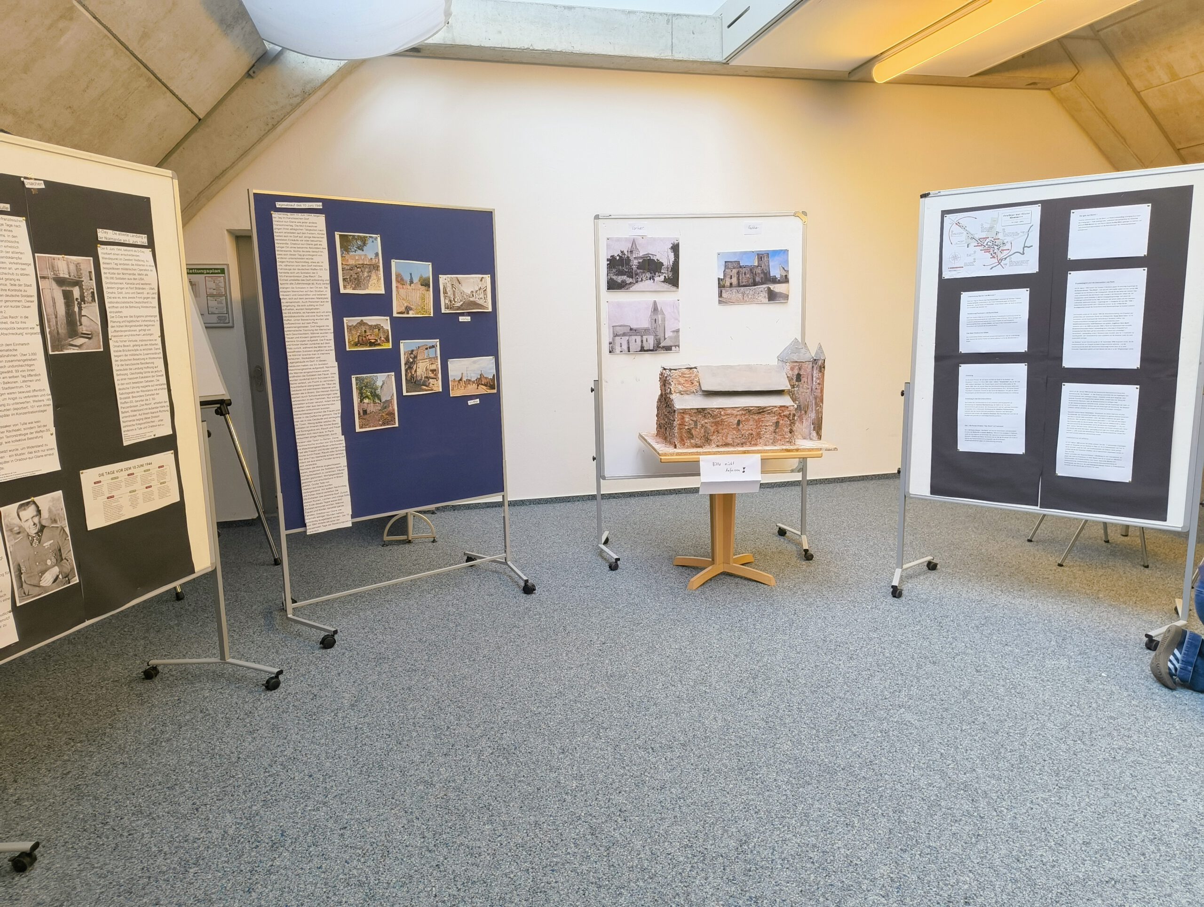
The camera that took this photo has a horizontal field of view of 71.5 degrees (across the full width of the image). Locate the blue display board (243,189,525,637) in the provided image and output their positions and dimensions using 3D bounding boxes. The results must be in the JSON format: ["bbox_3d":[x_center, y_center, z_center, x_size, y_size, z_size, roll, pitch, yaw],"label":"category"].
[{"bbox_3d":[-1.003,-0.214,4.117,1.250,1.990,0.660,-9,12,-39],"label":"blue display board"}]

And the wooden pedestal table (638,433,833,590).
[{"bbox_3d":[0.678,0.303,4.562,0.830,0.755,0.800,-2,9,-4],"label":"wooden pedestal table"}]

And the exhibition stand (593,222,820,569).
[{"bbox_3d":[0.594,-0.384,4.921,1.280,2.000,0.610,-2,9,-4],"label":"exhibition stand"}]

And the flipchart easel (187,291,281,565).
[{"bbox_3d":[-2.487,-0.248,4.725,0.860,1.920,0.800,3,10,23],"label":"flipchart easel"}]

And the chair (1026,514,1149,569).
[{"bbox_3d":[2.790,0.174,4.775,0.560,0.830,0.540,0,10,8],"label":"chair"}]

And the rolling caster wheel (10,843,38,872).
[{"bbox_3d":[-1.541,1.083,2.235,0.056,0.062,0.050,5,11,32],"label":"rolling caster wheel"}]

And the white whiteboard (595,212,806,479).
[{"bbox_3d":[0.589,-0.615,4.883,1.225,1.525,0.035,-2,9,-4],"label":"white whiteboard"}]

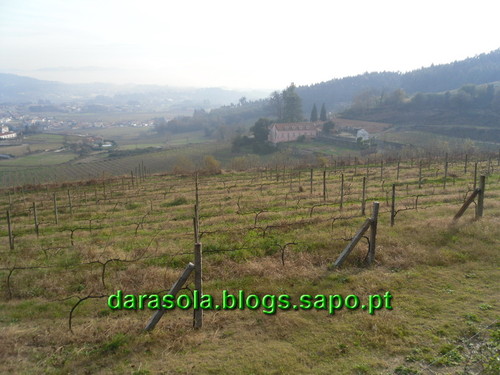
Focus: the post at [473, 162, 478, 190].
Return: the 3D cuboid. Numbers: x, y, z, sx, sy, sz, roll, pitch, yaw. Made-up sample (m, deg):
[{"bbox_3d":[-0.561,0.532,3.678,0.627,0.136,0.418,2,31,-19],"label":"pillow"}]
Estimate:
[{"bbox_3d":[10.831,-0.395,19.329,0.090,1.550,0.090,-1,12,0],"label":"post"}]

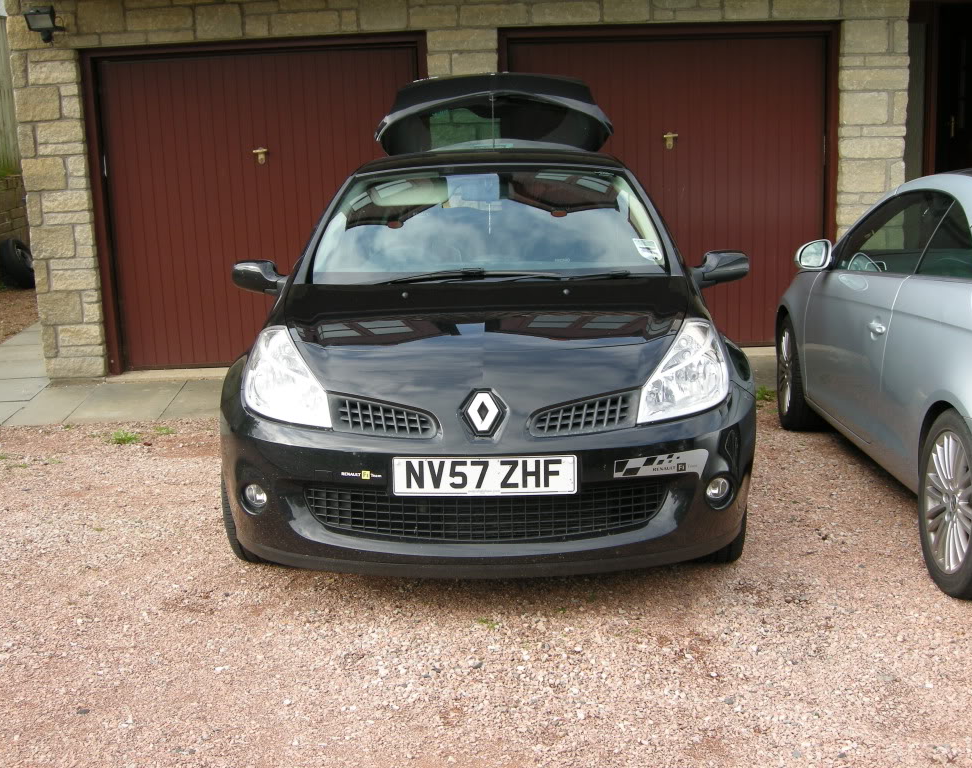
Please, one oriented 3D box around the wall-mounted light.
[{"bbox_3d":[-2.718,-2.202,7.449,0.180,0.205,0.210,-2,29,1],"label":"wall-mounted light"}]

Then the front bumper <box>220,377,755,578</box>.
[{"bbox_3d":[0.004,0.253,3.690,1.740,0.530,0.580,-1,10,1],"label":"front bumper"}]

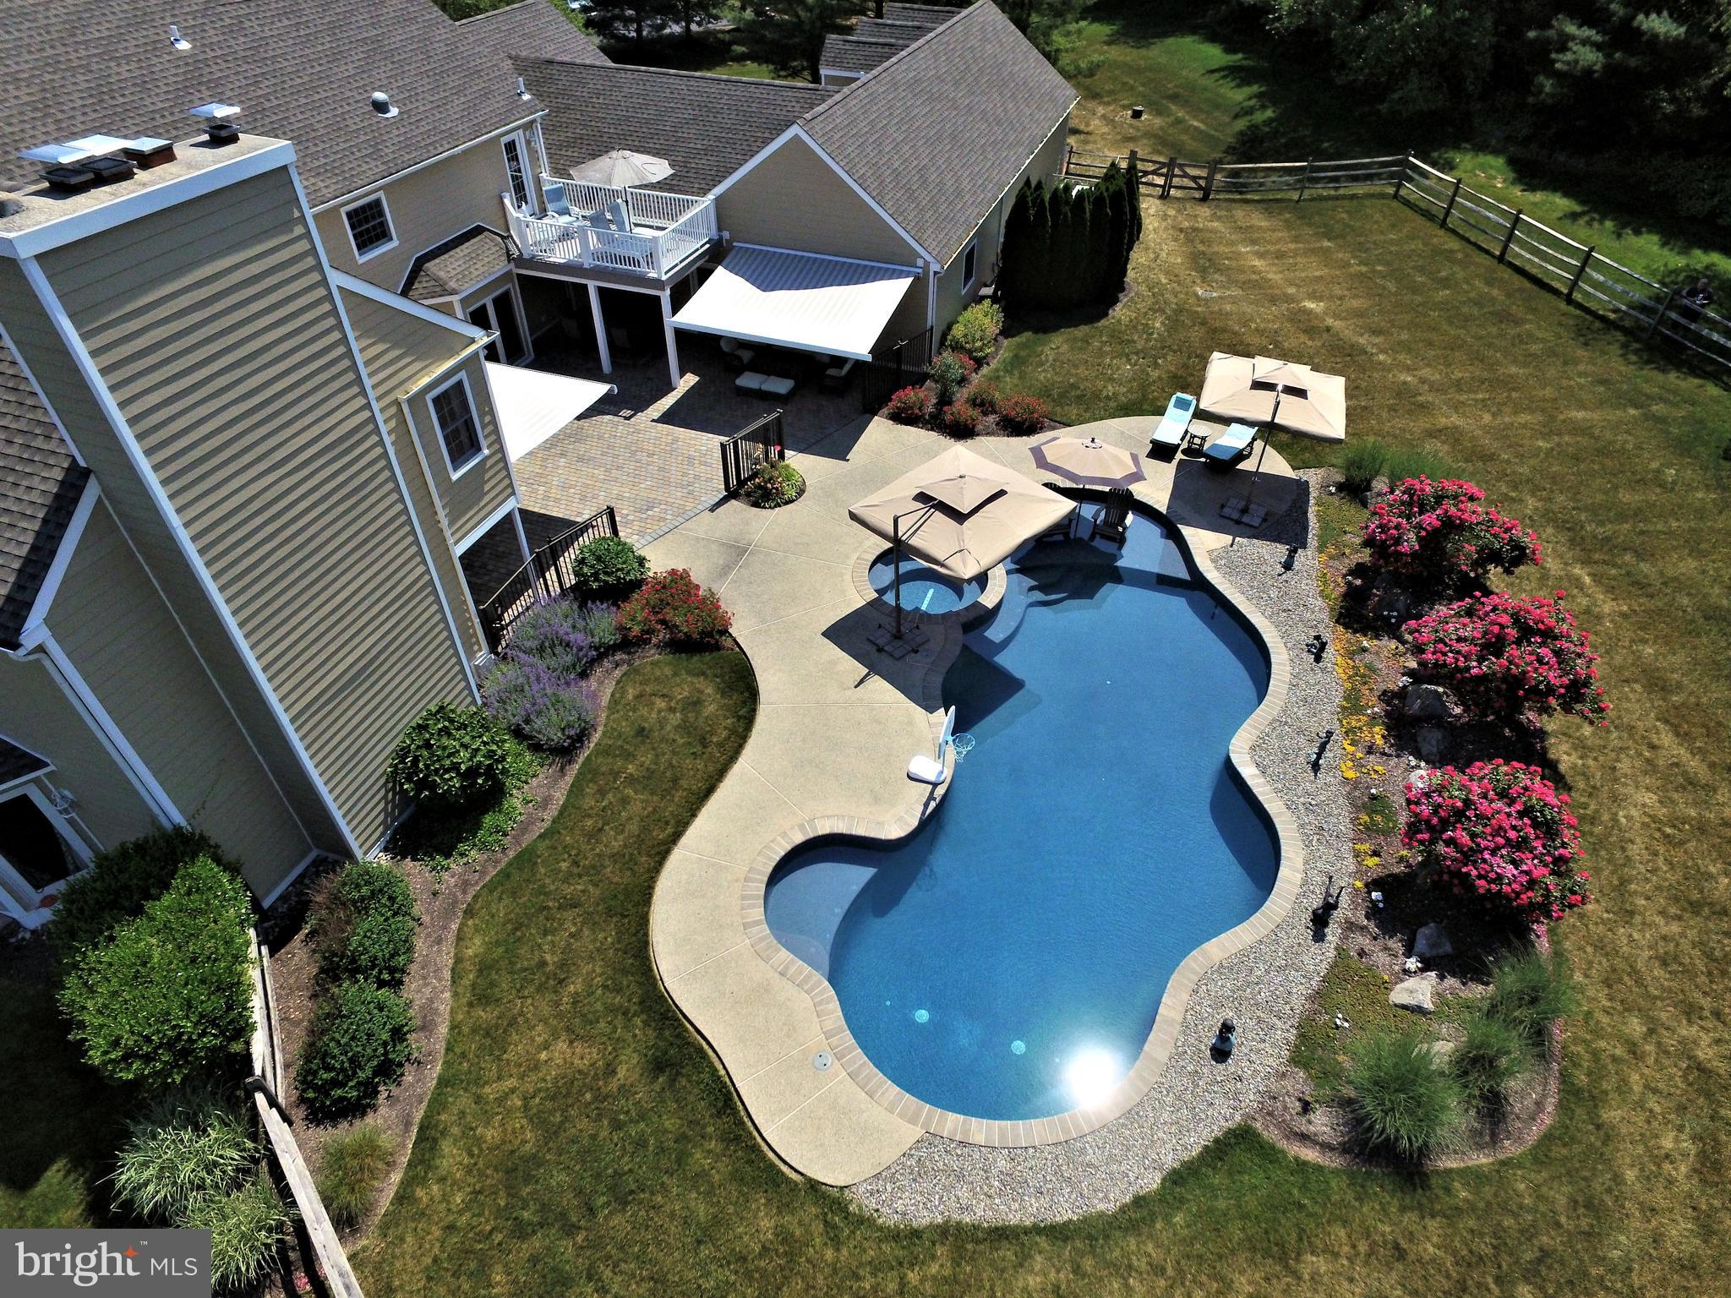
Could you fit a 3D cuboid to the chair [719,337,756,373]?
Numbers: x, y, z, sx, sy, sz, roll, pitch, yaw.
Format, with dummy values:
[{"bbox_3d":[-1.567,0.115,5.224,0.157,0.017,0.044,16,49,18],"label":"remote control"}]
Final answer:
[{"bbox_3d":[-3.439,-7.950,26.518,0.820,0.860,0.780,14,44,14],"label":"chair"}]

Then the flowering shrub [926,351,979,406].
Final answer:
[{"bbox_3d":[2.180,-6.832,25.242,1.300,1.350,1.200,1,42,0],"label":"flowering shrub"}]

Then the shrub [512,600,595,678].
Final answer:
[{"bbox_3d":[-5.535,-0.205,17.767,1.480,1.000,1.750,1,42,0],"label":"shrub"}]

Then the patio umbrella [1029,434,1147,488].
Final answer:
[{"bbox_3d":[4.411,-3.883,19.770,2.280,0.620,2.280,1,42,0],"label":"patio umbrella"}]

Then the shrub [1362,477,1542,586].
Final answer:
[{"bbox_3d":[11.460,-2.250,19.700,3.150,1.750,2.600,22,46,22],"label":"shrub"}]

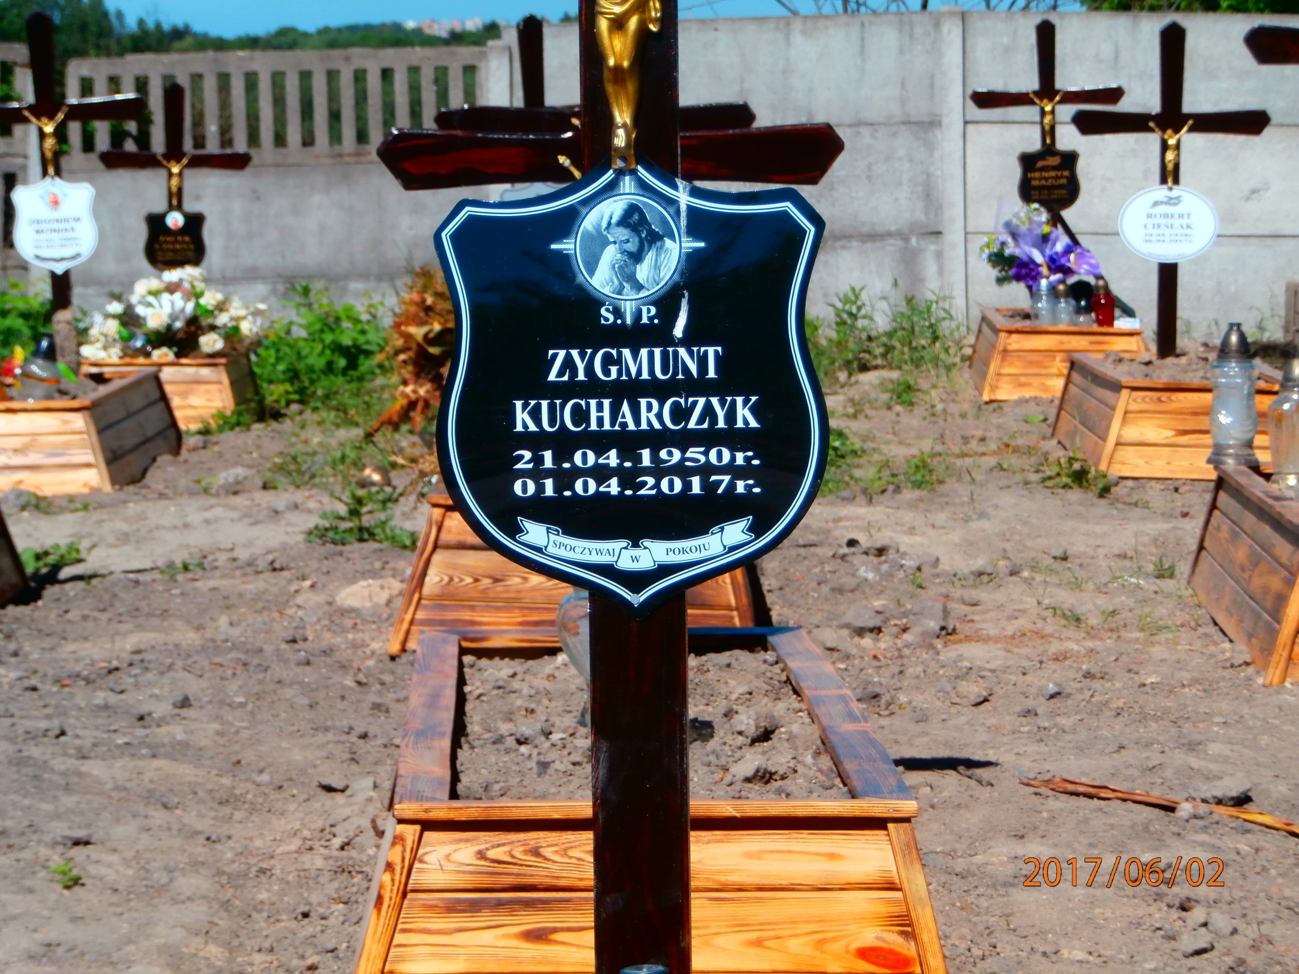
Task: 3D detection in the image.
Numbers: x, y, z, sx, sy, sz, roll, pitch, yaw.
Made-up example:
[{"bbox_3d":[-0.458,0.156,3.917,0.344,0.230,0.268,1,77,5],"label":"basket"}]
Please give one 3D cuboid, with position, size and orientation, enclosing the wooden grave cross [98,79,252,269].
[{"bbox_3d":[-1.980,-1.149,17.250,0.636,1.090,0.060,0,5,0],"label":"wooden grave cross"}]

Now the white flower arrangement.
[{"bbox_3d":[-1.849,-0.675,16.000,0.730,0.370,0.500,-1,5,-1],"label":"white flower arrangement"}]

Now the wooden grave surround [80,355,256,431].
[{"bbox_3d":[-1.876,-0.405,16.274,0.645,0.280,1.650,-1,5,-1],"label":"wooden grave surround"}]

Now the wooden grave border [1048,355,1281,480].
[{"bbox_3d":[1.654,-0.224,12.784,0.655,0.285,1.670,-1,5,1],"label":"wooden grave border"}]

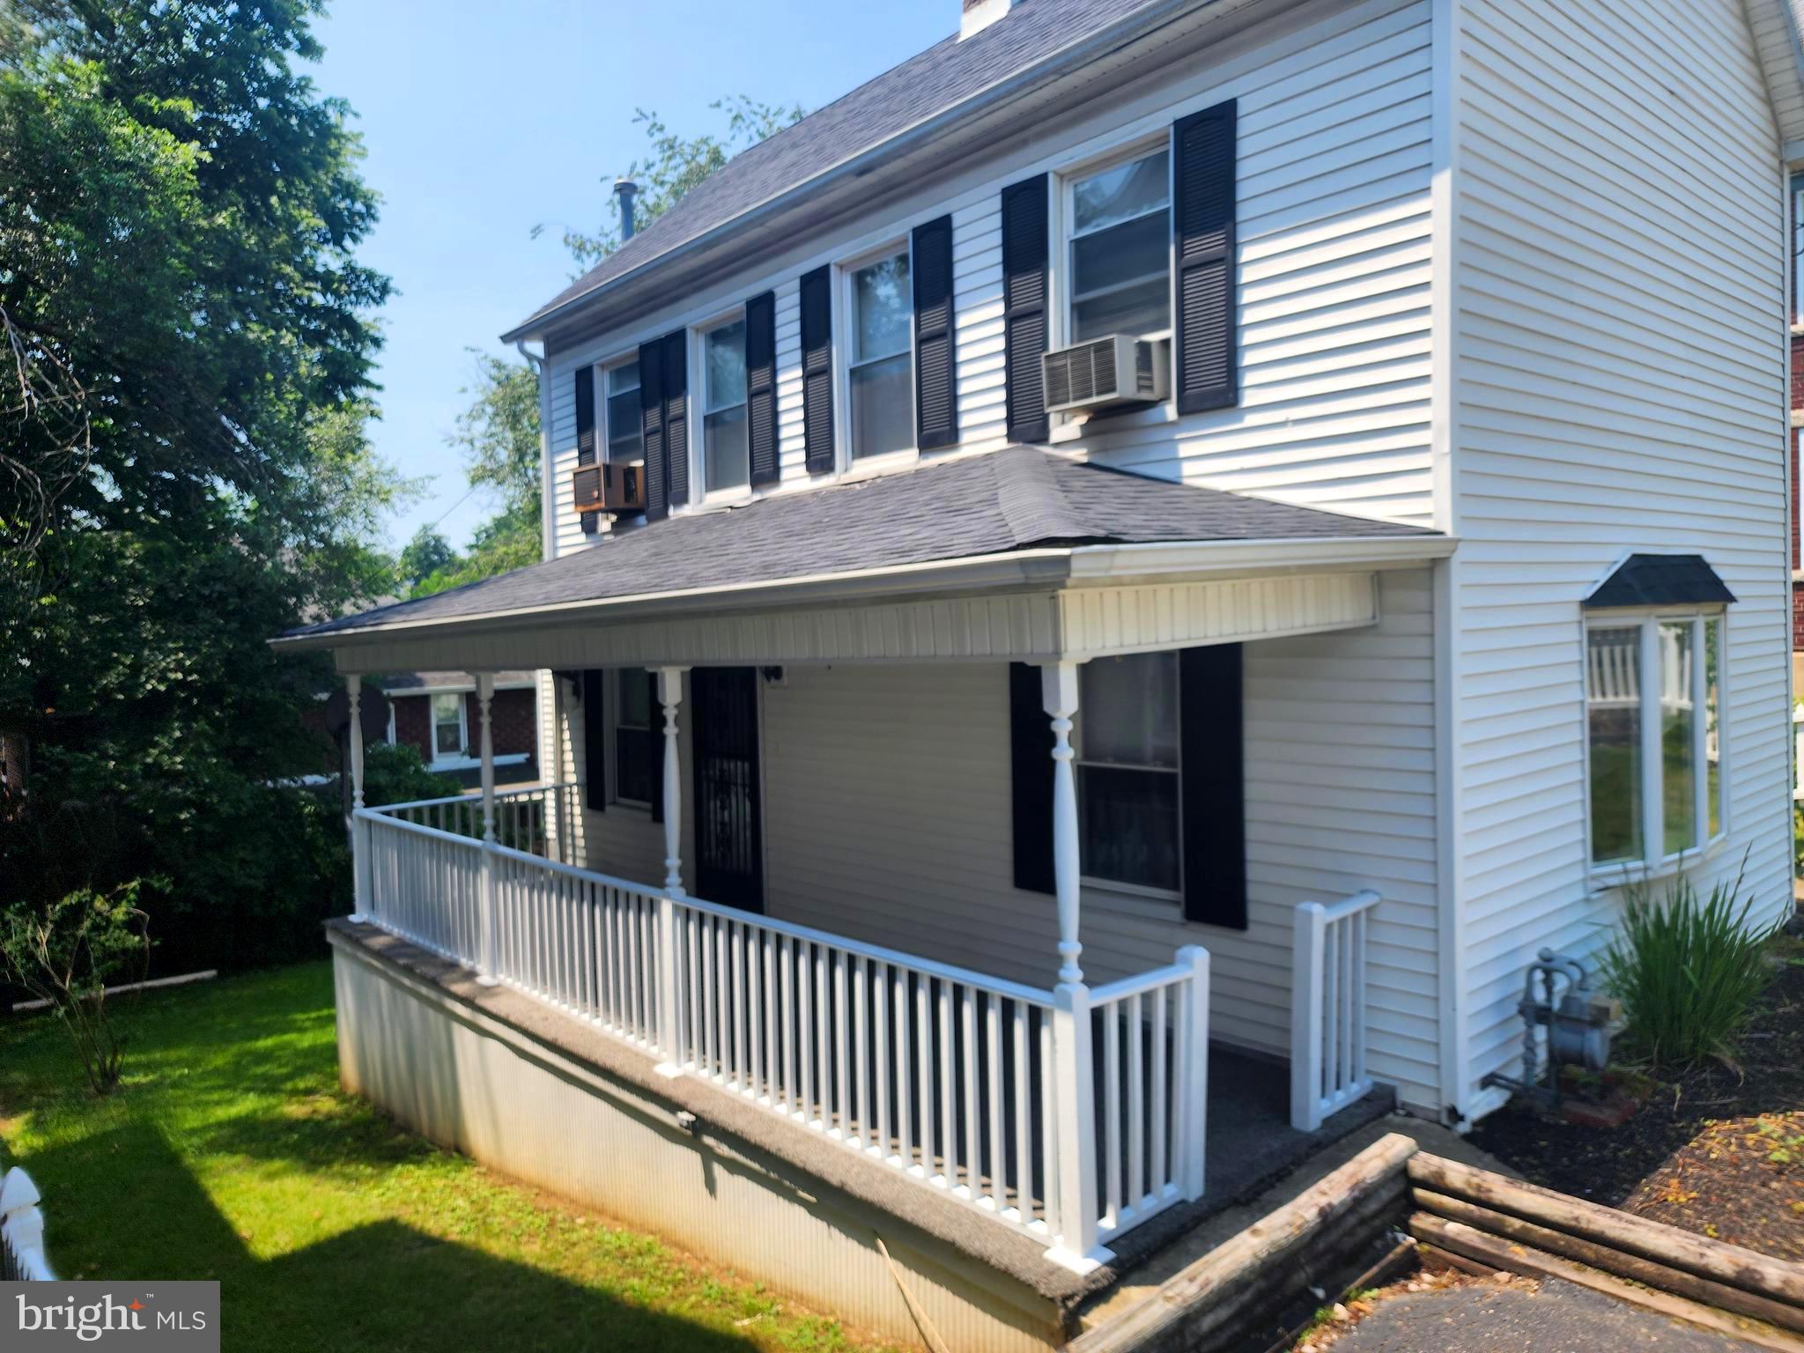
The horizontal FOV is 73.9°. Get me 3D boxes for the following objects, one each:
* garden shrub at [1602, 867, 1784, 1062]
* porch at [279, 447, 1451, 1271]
[{"bbox_3d":[3.920,1.450,5.980,0.850,1.020,0.880,-5,3,-41],"label":"garden shrub"},{"bbox_3d":[-1.460,0.420,7.840,2.550,3.450,9.000,-5,3,-41],"label":"porch"}]

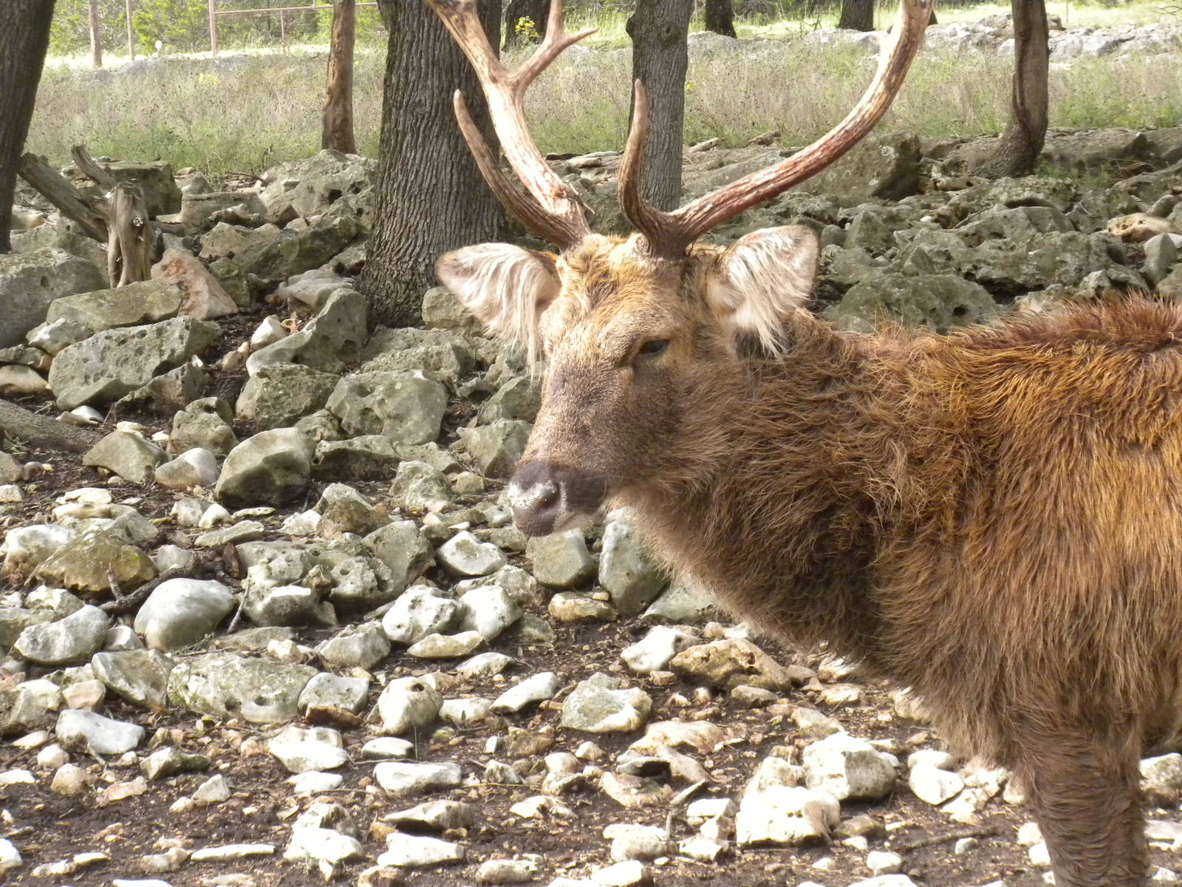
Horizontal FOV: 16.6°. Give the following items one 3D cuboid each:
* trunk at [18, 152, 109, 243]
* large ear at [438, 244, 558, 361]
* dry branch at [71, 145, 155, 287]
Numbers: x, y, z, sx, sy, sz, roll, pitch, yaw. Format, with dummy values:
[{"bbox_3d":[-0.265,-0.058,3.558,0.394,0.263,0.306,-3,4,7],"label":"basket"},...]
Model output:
[{"bbox_3d":[-1.893,-0.884,14.600,0.440,0.100,0.100,42,0,-12],"label":"trunk"},{"bbox_3d":[-0.123,-0.191,5.400,0.160,0.150,0.080,2,6,21],"label":"large ear"},{"bbox_3d":[-1.705,-0.812,14.500,0.300,0.500,0.240,0,6,0],"label":"dry branch"}]

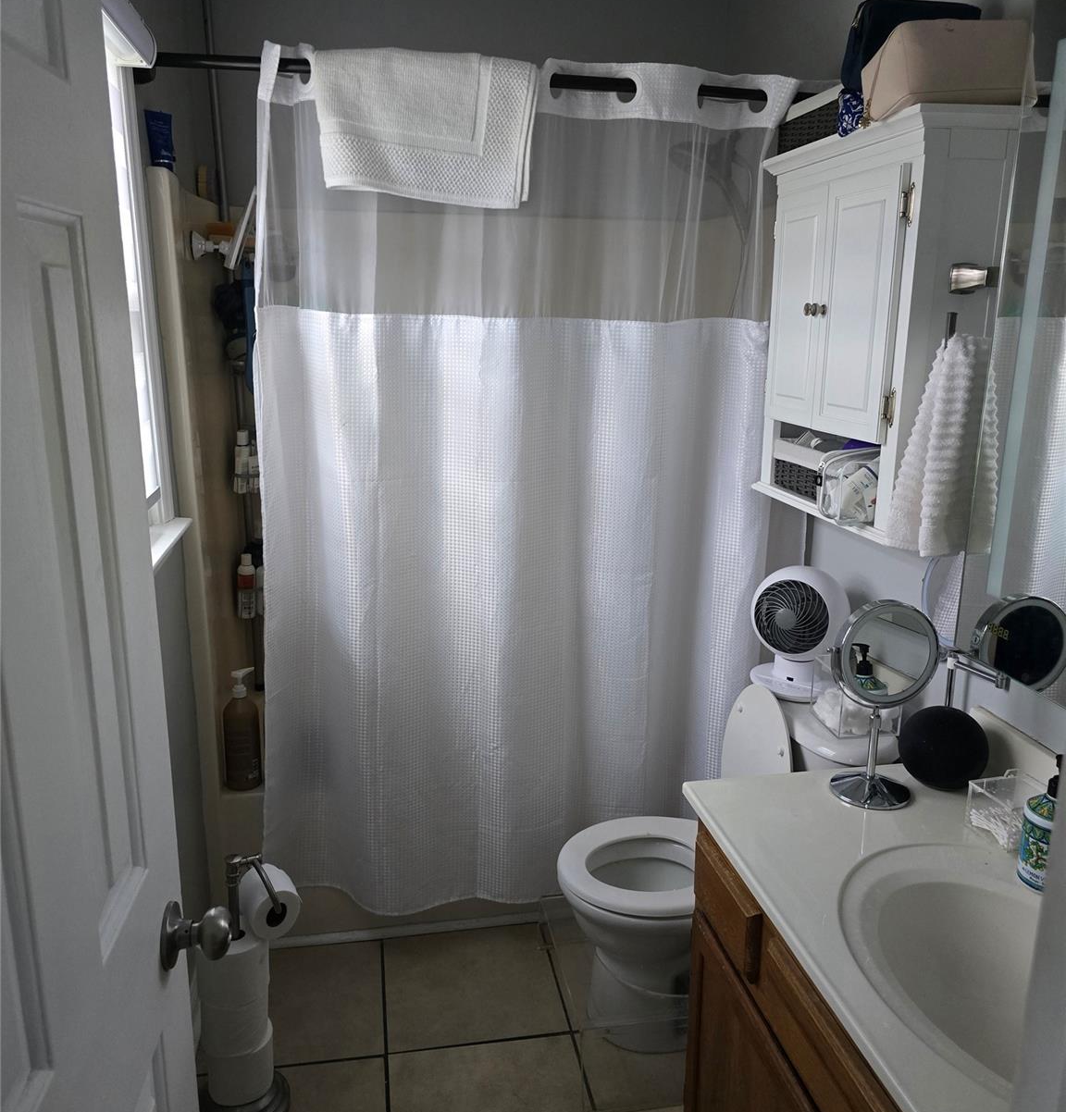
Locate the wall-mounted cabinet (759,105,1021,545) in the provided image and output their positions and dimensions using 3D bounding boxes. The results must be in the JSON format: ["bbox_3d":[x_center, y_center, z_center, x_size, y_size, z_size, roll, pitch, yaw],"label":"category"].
[{"bbox_3d":[0.627,-0.425,1.789,0.199,0.674,0.575,-2,14,-10],"label":"wall-mounted cabinet"}]

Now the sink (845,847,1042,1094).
[{"bbox_3d":[0.601,0.558,1.128,0.420,0.150,0.550,-2,14,-10],"label":"sink"}]

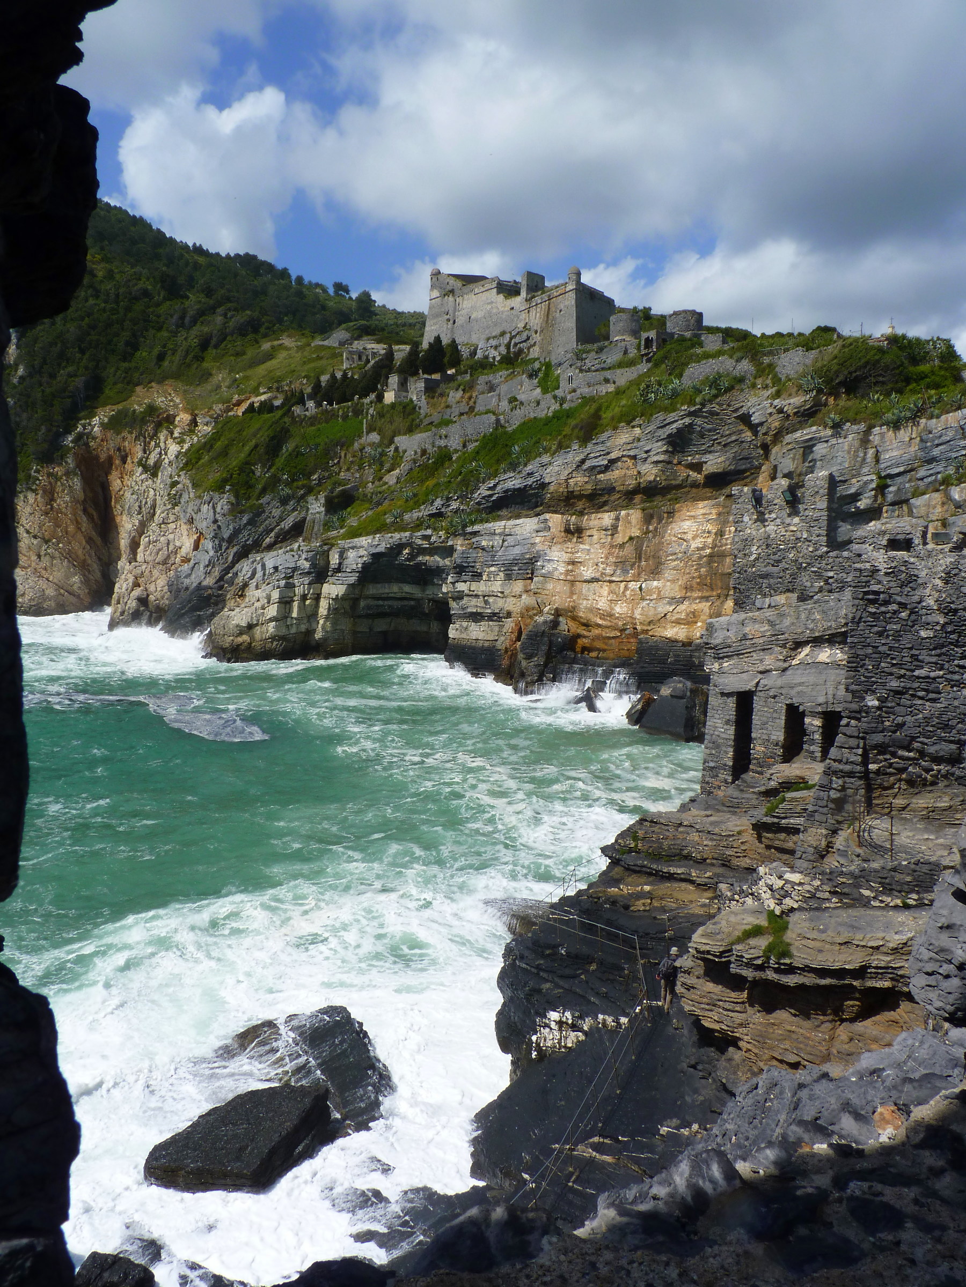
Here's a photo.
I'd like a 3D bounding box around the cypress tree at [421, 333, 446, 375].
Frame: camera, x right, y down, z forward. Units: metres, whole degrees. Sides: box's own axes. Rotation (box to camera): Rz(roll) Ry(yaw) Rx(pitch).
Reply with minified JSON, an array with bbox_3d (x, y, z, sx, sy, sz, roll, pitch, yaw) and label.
[{"bbox_3d":[-11.043,-64.791,225.000,5.500,9.400,5.300,0,4,0],"label":"cypress tree"}]

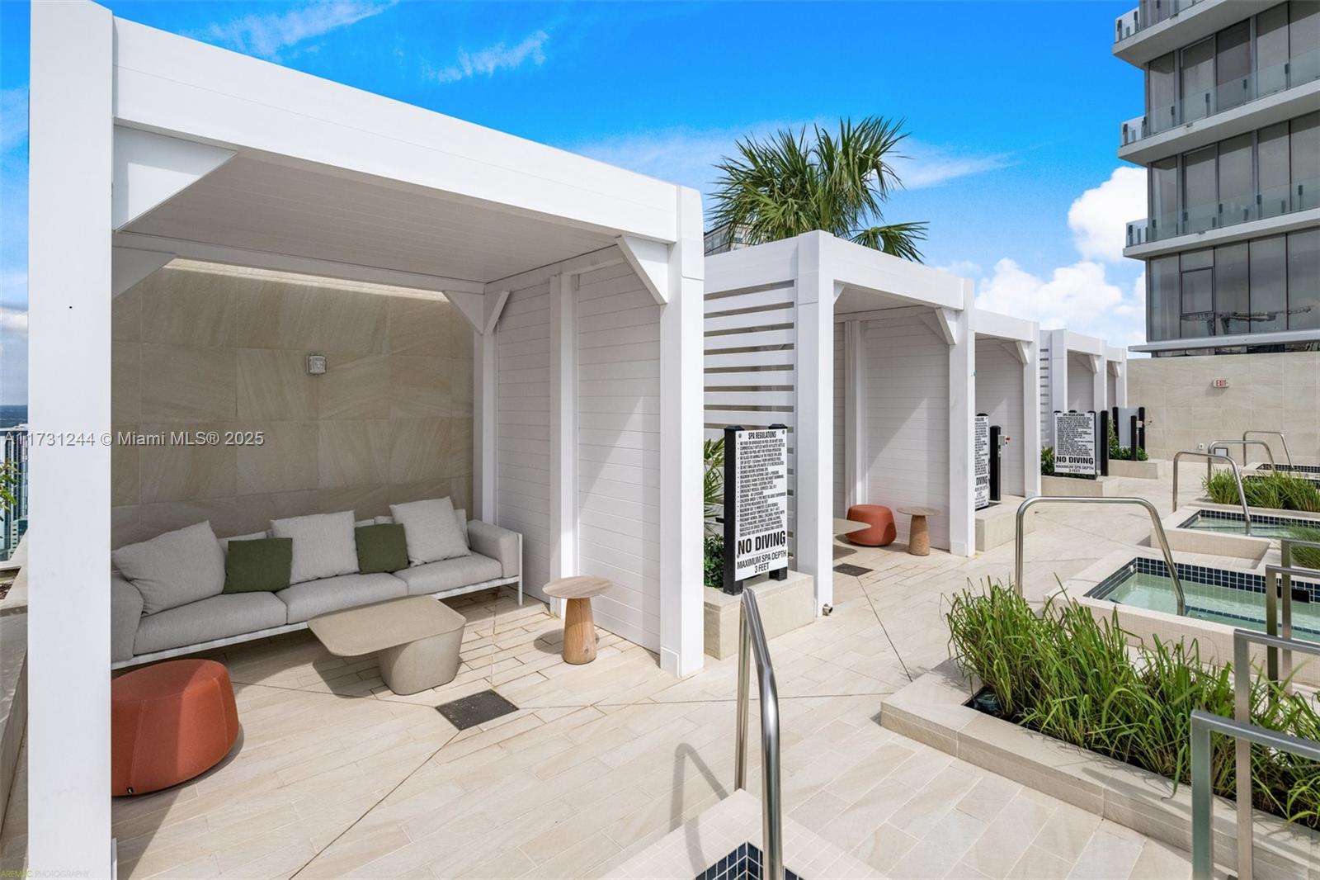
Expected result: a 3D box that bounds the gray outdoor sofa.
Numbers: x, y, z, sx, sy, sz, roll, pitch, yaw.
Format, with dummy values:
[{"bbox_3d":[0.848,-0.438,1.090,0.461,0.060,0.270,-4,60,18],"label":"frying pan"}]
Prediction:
[{"bbox_3d":[-2.501,1.080,4.759,2.733,0.760,0.959,-3,4,-42],"label":"gray outdoor sofa"}]

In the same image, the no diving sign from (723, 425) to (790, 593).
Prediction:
[{"bbox_3d":[0.745,0.496,4.802,0.664,1.233,0.127,-3,4,-42],"label":"no diving sign"}]

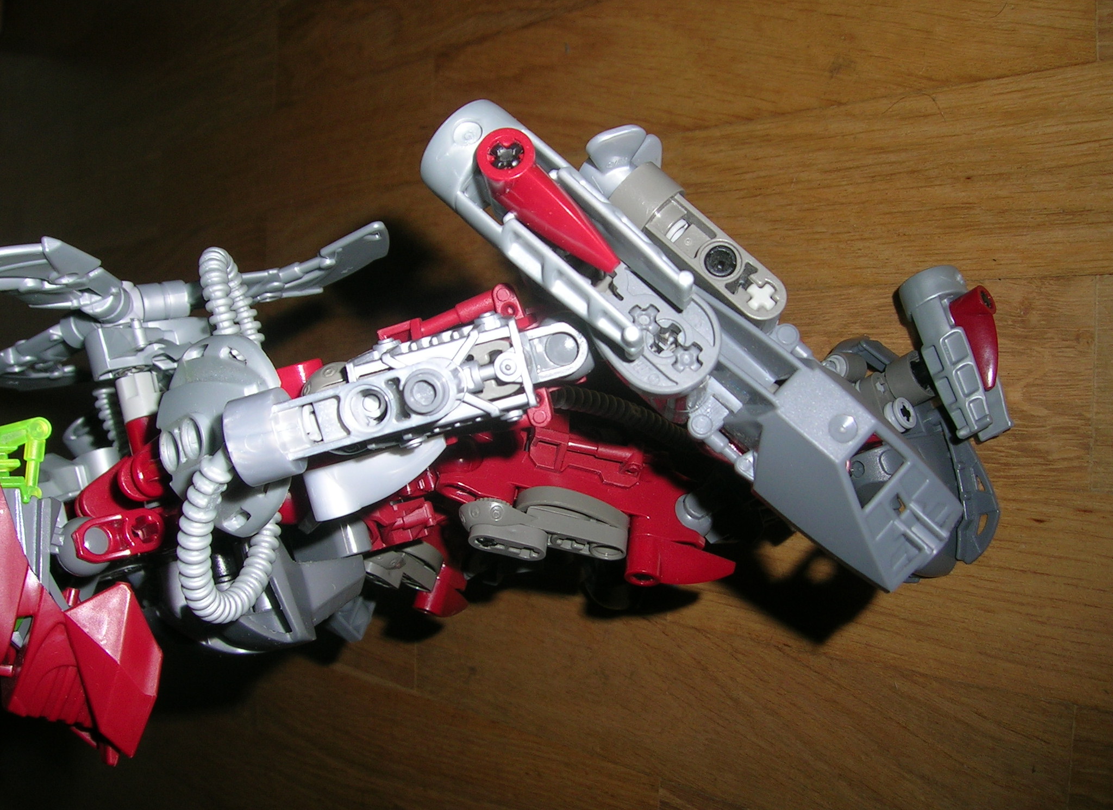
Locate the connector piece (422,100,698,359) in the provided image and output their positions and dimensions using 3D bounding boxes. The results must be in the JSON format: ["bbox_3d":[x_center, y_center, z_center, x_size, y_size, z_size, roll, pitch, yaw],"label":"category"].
[{"bbox_3d":[0.000,-0.026,0.167,0.044,0.012,0.015,42,90,0],"label":"connector piece"}]

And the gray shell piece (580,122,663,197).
[{"bbox_3d":[0.010,-0.038,0.179,0.011,0.013,0.013,40,118,12],"label":"gray shell piece"}]

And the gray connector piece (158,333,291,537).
[{"bbox_3d":[-0.053,0.006,0.174,0.032,0.013,0.032,-12,90,44],"label":"gray connector piece"}]

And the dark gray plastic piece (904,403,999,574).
[{"bbox_3d":[0.091,0.020,0.268,0.027,0.018,0.041,-12,81,44],"label":"dark gray plastic piece"}]

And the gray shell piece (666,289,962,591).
[{"bbox_3d":[0.042,0.003,0.195,0.062,0.023,0.019,43,164,13],"label":"gray shell piece"}]

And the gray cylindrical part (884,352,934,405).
[{"bbox_3d":[0.083,-0.006,0.265,0.008,0.012,0.012,-31,70,38],"label":"gray cylindrical part"}]

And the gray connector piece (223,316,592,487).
[{"bbox_3d":[-0.018,-0.002,0.162,0.017,0.053,0.015,163,90,-75],"label":"gray connector piece"}]

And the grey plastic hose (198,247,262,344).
[{"bbox_3d":[-0.068,-0.022,0.238,0.036,0.007,0.023,167,90,-86],"label":"grey plastic hose"}]

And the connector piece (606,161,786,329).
[{"bbox_3d":[0.022,-0.024,0.171,0.030,0.011,0.011,41,90,0],"label":"connector piece"}]

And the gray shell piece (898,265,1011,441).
[{"bbox_3d":[0.091,-0.012,0.257,0.014,0.015,0.041,-19,93,26],"label":"gray shell piece"}]

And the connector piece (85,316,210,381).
[{"bbox_3d":[-0.083,-0.011,0.229,0.010,0.025,0.013,-30,69,58],"label":"connector piece"}]

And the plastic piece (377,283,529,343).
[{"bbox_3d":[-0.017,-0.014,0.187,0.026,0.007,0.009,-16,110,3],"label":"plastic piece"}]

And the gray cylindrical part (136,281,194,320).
[{"bbox_3d":[-0.081,-0.021,0.233,0.007,0.011,0.007,-6,90,61],"label":"gray cylindrical part"}]

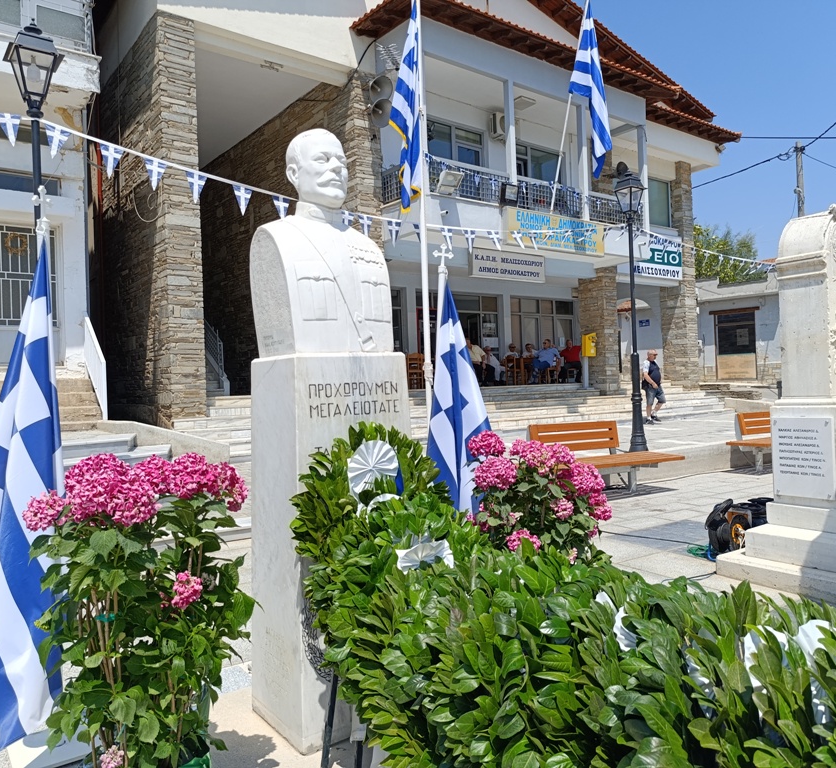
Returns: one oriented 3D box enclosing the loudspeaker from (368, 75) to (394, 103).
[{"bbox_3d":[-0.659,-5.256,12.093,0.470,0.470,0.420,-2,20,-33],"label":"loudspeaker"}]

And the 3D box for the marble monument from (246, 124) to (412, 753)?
[{"bbox_3d":[-0.342,0.128,2.478,0.455,2.123,0.415,-2,0,-36],"label":"marble monument"}]

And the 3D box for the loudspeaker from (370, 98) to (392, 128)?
[{"bbox_3d":[-0.789,-5.147,12.920,0.540,0.540,0.460,-2,18,-38],"label":"loudspeaker"}]

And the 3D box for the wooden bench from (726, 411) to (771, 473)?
[{"bbox_3d":[5.920,0.898,10.750,2.050,0.860,0.820,-2,0,-22],"label":"wooden bench"}]

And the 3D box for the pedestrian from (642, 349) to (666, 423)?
[{"bbox_3d":[5.337,0.064,15.349,0.520,1.681,0.520,-2,0,22],"label":"pedestrian"}]

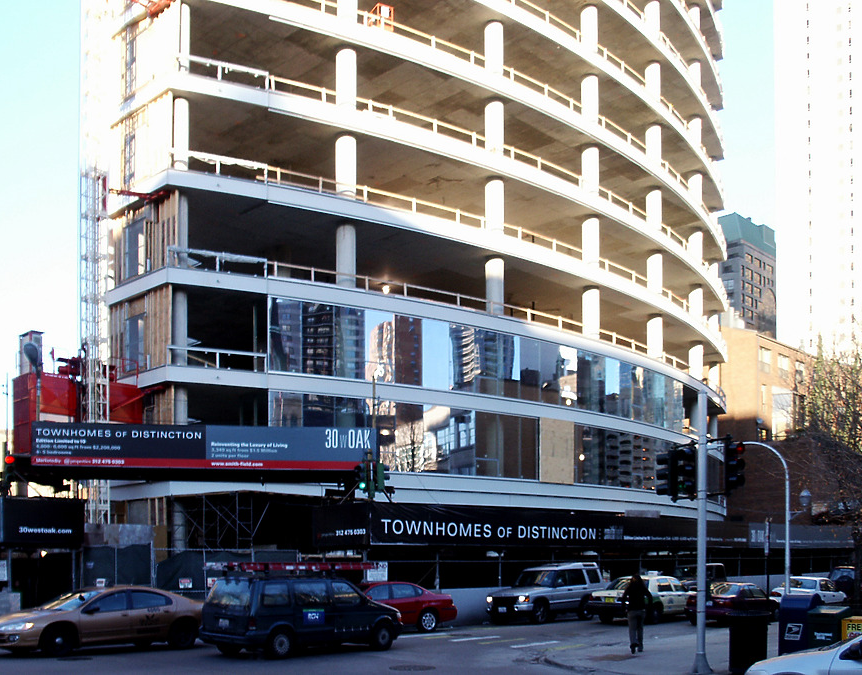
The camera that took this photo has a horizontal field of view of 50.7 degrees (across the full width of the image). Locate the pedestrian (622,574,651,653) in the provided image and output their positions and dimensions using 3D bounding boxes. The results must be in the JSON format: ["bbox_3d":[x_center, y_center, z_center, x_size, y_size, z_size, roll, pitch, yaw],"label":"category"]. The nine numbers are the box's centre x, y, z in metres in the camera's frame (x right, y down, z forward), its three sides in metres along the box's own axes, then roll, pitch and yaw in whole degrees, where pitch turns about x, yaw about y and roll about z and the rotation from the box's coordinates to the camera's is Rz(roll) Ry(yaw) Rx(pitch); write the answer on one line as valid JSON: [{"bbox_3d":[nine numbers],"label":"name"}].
[{"bbox_3d":[4.426,5.945,19.600,0.580,1.700,0.400,-5,-14,19],"label":"pedestrian"}]

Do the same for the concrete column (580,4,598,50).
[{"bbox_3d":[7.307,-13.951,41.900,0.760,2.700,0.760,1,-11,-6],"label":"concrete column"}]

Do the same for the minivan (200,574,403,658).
[{"bbox_3d":[-2.789,6.297,20.800,1.820,1.720,4.500,-11,-15,43],"label":"minivan"}]

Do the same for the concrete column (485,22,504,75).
[{"bbox_3d":[2.700,-12.086,39.000,0.780,2.950,0.780,0,-9,0],"label":"concrete column"}]

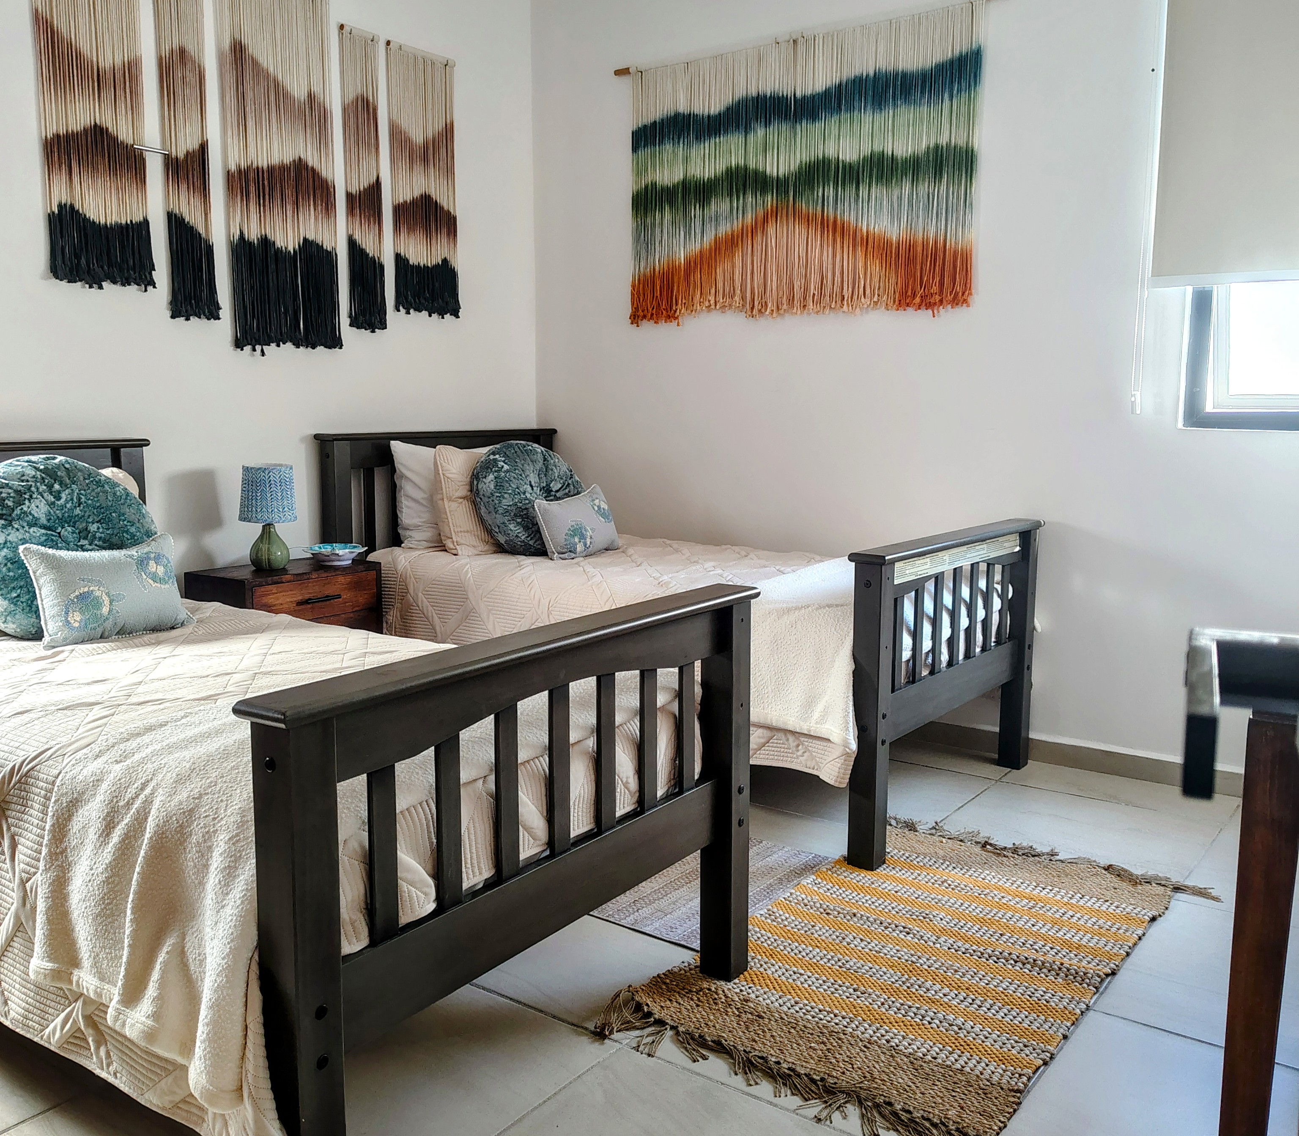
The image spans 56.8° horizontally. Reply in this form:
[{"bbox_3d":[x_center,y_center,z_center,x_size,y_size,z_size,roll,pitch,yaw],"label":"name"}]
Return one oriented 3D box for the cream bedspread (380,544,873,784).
[{"bbox_3d":[0.060,0.174,3.723,1.788,0.408,1.104,6,10,36],"label":"cream bedspread"}]

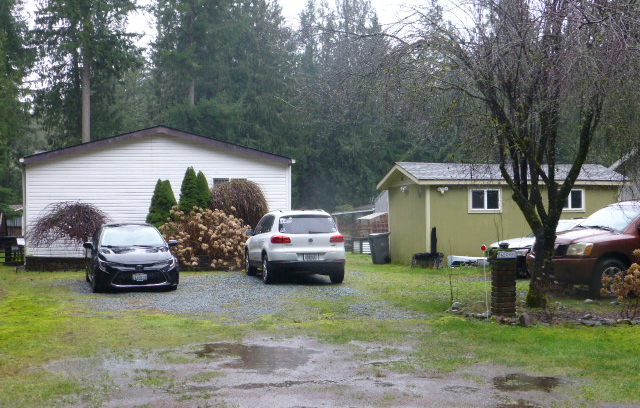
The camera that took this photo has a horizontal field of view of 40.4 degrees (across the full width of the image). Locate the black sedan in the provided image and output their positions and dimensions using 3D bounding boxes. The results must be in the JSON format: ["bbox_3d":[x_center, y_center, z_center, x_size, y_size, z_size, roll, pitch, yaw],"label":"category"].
[{"bbox_3d":[-4.316,1.143,19.751,1.830,1.440,4.600,0,0,-17],"label":"black sedan"}]

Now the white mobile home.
[{"bbox_3d":[-5.717,-0.151,30.602,7.650,4.030,12.000,0,0,-12],"label":"white mobile home"}]

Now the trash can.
[{"bbox_3d":[1.860,1.396,27.000,0.660,0.990,0.580,0,0,-18],"label":"trash can"}]

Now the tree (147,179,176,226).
[{"bbox_3d":[-4.415,0.572,24.301,0.950,2.550,0.920,0,0,-12],"label":"tree"}]

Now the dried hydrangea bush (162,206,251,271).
[{"bbox_3d":[-3.204,0.967,24.051,2.450,1.760,1.900,0,0,-12],"label":"dried hydrangea bush"}]

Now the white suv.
[{"bbox_3d":[-0.677,0.988,21.101,1.870,1.690,4.420,0,0,-13],"label":"white suv"}]

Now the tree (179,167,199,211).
[{"bbox_3d":[-3.699,0.402,24.551,0.800,2.880,0.800,0,0,-12],"label":"tree"}]

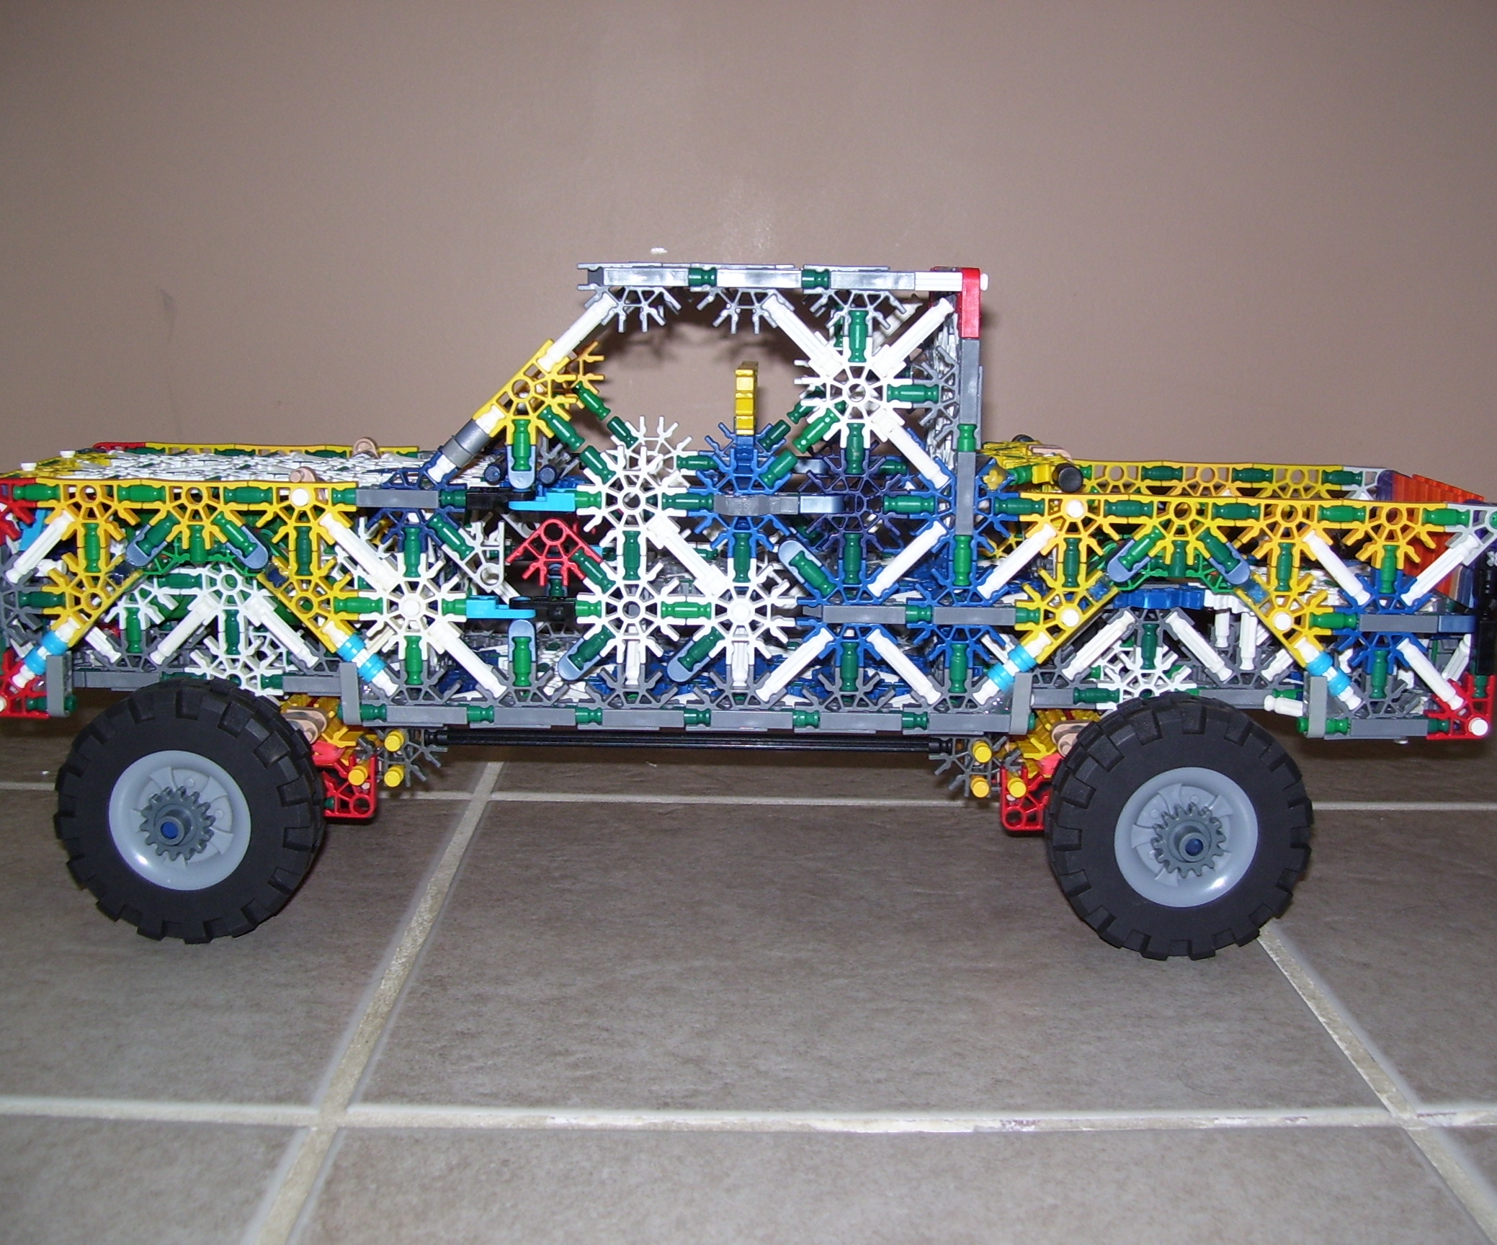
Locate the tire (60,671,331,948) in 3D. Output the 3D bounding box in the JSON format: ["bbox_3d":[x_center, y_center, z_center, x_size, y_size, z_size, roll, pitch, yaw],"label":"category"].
[{"bbox_3d":[-0.190,0.065,0.592,0.090,0.090,0.033,1,10,-1],"label":"tire"}]

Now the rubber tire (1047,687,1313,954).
[{"bbox_3d":[0.147,0.070,0.593,0.090,0.090,0.033,1,10,-1],"label":"rubber tire"}]

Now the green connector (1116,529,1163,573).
[{"bbox_3d":[0.135,-0.026,0.591,0.006,0.017,0.006,45,8,-8],"label":"green connector"}]

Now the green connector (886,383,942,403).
[{"bbox_3d":[0.055,-0.076,0.575,0.017,0.006,0.006,0,10,0],"label":"green connector"}]

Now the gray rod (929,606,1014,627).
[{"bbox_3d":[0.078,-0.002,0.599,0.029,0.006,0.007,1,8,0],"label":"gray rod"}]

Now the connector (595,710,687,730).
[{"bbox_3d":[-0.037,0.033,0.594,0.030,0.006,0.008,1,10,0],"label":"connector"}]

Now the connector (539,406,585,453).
[{"bbox_3d":[-0.062,-0.065,0.576,0.017,0.006,0.006,43,7,-7],"label":"connector"}]

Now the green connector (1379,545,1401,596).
[{"bbox_3d":[0.220,-0.018,0.593,0.006,0.017,0.006,1,11,0],"label":"green connector"}]

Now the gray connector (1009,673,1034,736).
[{"bbox_3d":[0.096,0.029,0.603,0.007,0.021,0.010,1,8,0],"label":"gray connector"}]

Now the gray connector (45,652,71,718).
[{"bbox_3d":[-0.239,0.021,0.600,0.006,0.022,0.009,1,11,0],"label":"gray connector"}]

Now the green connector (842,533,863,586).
[{"bbox_3d":[0.036,-0.022,0.592,0.006,0.017,0.006,1,11,0],"label":"green connector"}]

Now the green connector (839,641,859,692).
[{"bbox_3d":[0.034,0.015,0.590,0.006,0.017,0.006,0,10,0],"label":"green connector"}]

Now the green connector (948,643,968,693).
[{"bbox_3d":[0.072,0.016,0.591,0.006,0.017,0.006,-1,10,0],"label":"green connector"}]

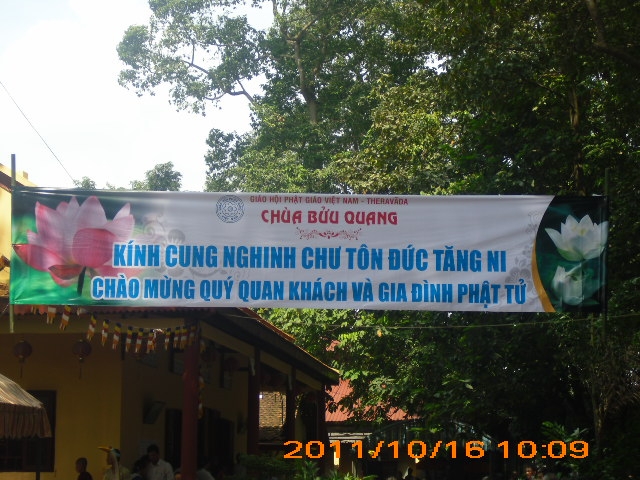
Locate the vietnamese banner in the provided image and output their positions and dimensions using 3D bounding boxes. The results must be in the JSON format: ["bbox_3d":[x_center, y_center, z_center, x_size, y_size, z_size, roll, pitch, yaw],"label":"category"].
[{"bbox_3d":[-0.108,0.103,13.300,5.860,1.140,0.060,1,-4,0],"label":"vietnamese banner"}]

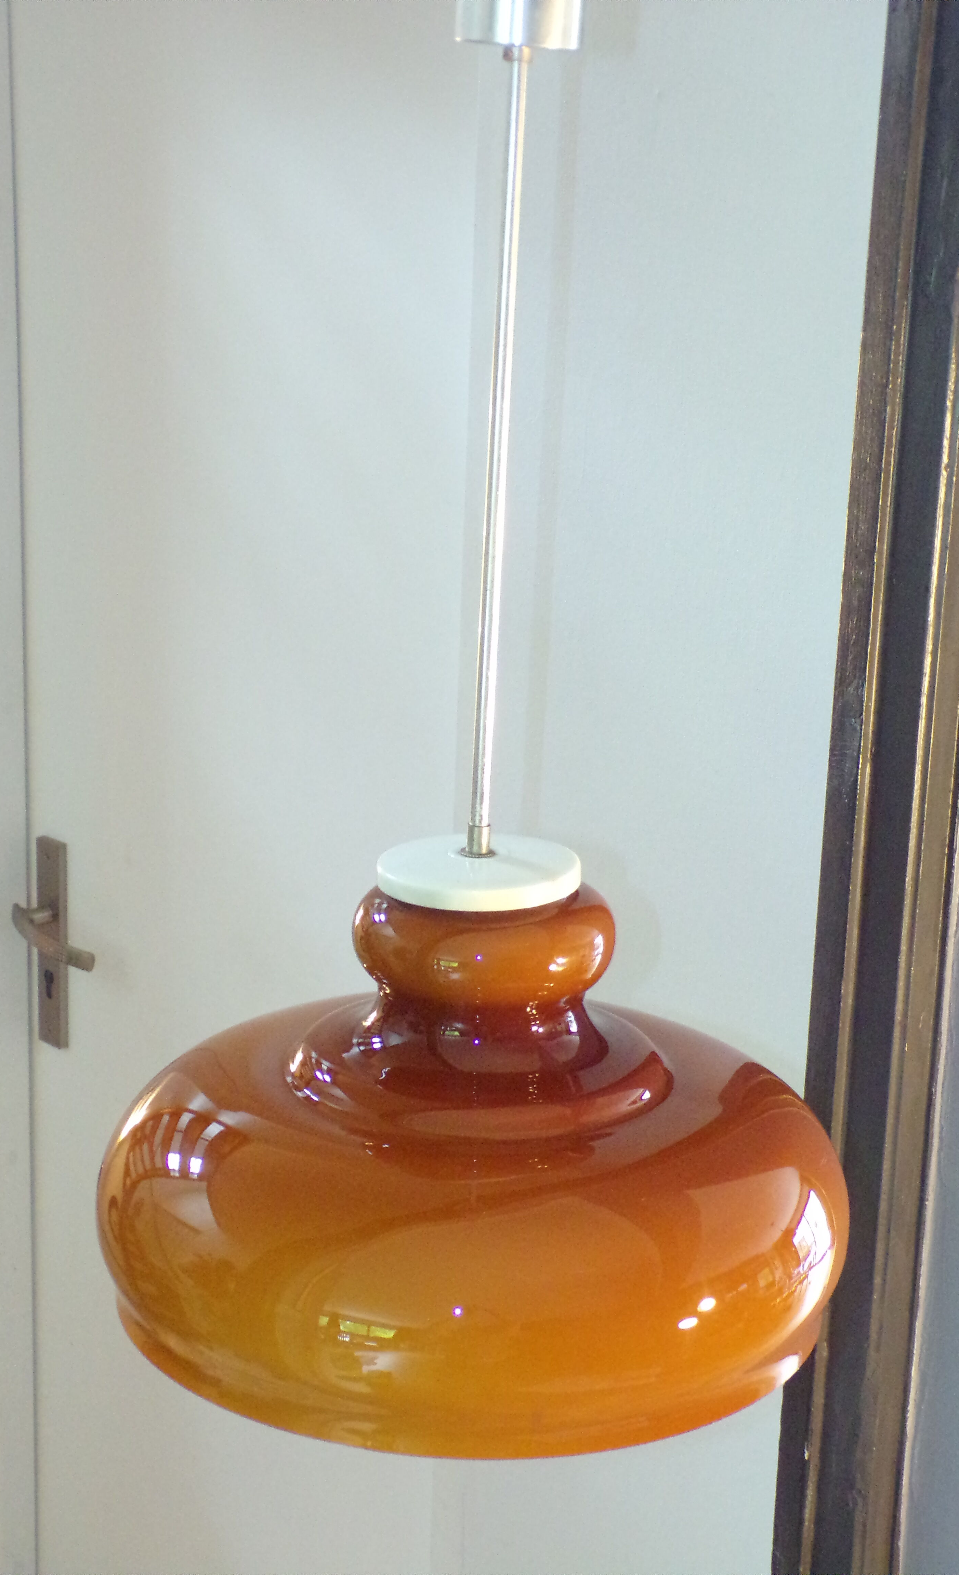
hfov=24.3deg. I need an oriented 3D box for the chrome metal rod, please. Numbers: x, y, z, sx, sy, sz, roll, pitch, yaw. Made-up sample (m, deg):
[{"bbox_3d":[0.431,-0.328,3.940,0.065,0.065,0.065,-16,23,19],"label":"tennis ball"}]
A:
[{"bbox_3d":[0.009,-0.155,1.083,0.011,0.391,0.011,3,14,0],"label":"chrome metal rod"}]

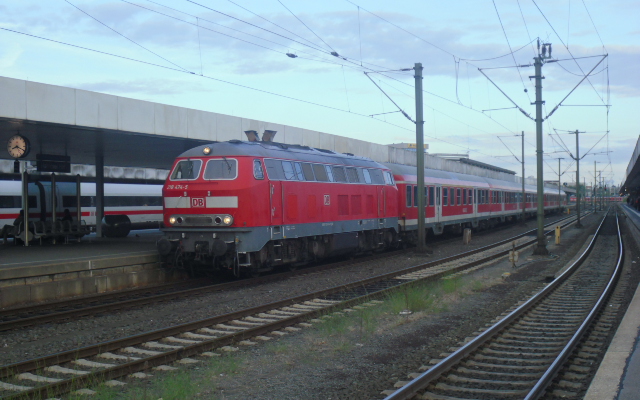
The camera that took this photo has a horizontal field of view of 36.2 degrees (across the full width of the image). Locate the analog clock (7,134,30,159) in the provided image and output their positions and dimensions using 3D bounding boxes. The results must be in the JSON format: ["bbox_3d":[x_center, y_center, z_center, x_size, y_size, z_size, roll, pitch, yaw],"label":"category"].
[{"bbox_3d":[-8.923,-1.583,29.000,0.680,0.690,0.220,-1,0,21],"label":"analog clock"}]

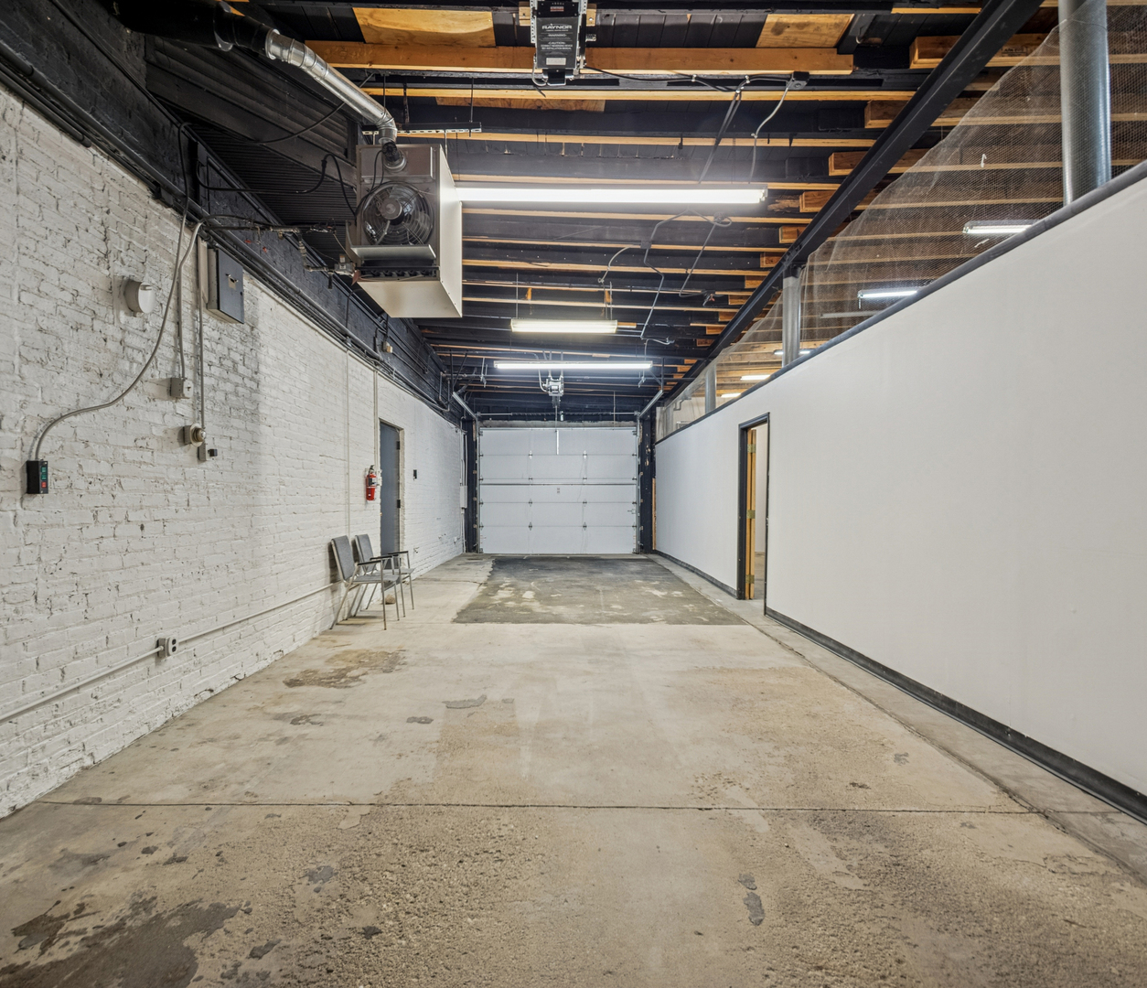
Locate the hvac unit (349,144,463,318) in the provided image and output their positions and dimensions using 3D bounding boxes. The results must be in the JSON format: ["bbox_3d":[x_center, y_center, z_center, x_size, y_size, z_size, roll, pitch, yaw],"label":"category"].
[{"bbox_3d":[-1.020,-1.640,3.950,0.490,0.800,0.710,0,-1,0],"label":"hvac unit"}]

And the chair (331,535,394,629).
[{"bbox_3d":[-2.030,0.853,6.050,0.570,0.850,0.490,0,-1,0],"label":"chair"}]

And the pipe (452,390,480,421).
[{"bbox_3d":[-2.060,-1.680,12.100,0.070,0.090,2.800,0,-1,0],"label":"pipe"}]

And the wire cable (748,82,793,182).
[{"bbox_3d":[1.330,-2.450,4.180,0.150,0.420,0.450,0,-1,0],"label":"wire cable"}]

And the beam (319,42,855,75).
[{"bbox_3d":[-0.030,-2.760,3.930,3.500,0.140,0.042,4,0,5],"label":"beam"}]

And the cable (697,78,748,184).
[{"bbox_3d":[0.990,-2.440,4.170,0.210,0.450,0.420,0,-1,0],"label":"cable"}]

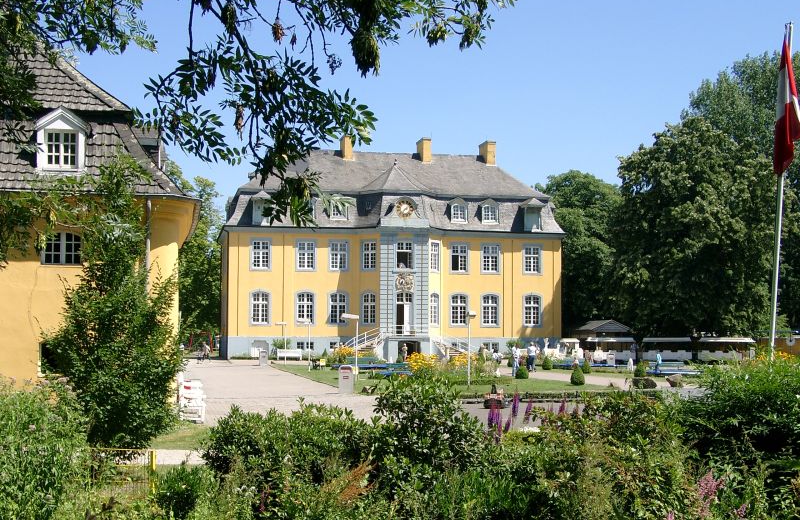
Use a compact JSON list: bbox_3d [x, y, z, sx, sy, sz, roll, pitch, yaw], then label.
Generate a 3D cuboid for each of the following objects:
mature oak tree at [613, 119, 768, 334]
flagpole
[{"bbox_3d":[27.826,-1.972,110.805,15.300,23.450,14.500,0,-4,0],"label":"mature oak tree"},{"bbox_3d":[8.142,-0.725,24.805,0.160,8.920,0.160,5,-4,0],"label":"flagpole"}]

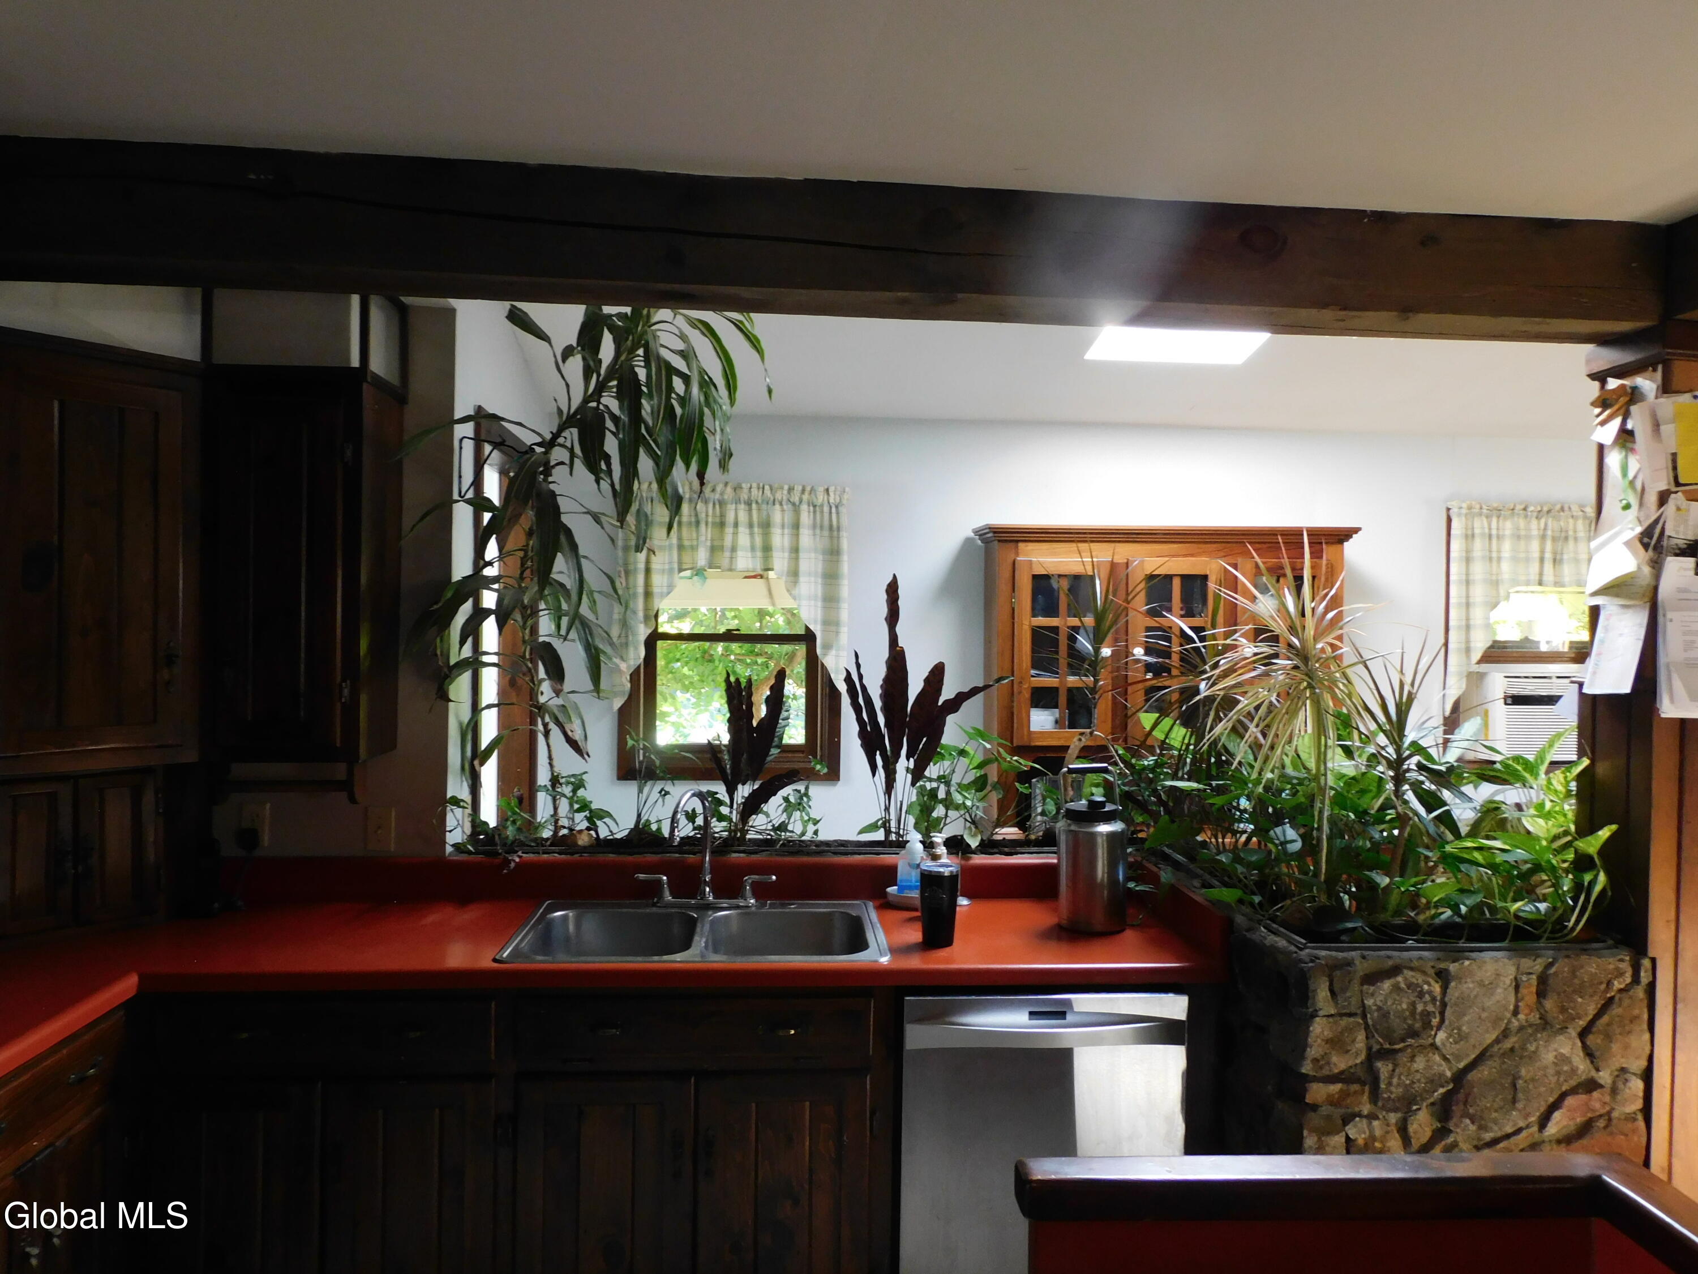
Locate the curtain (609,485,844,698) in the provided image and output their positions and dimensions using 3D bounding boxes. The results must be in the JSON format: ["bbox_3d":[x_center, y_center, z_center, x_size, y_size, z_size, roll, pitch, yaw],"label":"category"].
[{"bbox_3d":[-0.452,-0.186,4.613,0.910,0.825,0.090,1,1,-4],"label":"curtain"}]

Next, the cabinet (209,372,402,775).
[{"bbox_3d":[-1.291,-0.166,2.818,0.347,0.891,0.310,1,1,-4],"label":"cabinet"}]

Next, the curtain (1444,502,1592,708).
[{"bbox_3d":[2.873,-0.125,4.838,0.882,0.837,0.090,1,1,-4],"label":"curtain"}]

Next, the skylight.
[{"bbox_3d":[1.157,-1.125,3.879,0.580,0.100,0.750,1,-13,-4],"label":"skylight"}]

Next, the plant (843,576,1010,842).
[{"bbox_3d":[0.214,0.198,3.224,0.461,0.727,0.400,1,1,-4],"label":"plant"}]

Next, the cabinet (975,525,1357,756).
[{"bbox_3d":[1.233,0.013,4.624,1.425,0.871,0.340,1,1,-4],"label":"cabinet"}]

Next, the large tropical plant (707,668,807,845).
[{"bbox_3d":[-0.248,0.324,3.194,0.269,0.479,0.280,1,1,-4],"label":"large tropical plant"}]

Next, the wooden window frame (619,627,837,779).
[{"bbox_3d":[-0.475,-0.001,4.699,0.883,1.147,0.100,1,1,-4],"label":"wooden window frame"}]

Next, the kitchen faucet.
[{"bbox_3d":[-0.355,0.523,2.888,0.354,0.300,0.220,1,1,-4],"label":"kitchen faucet"}]

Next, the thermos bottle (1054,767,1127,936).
[{"bbox_3d":[0.592,0.500,2.847,0.170,0.394,0.160,1,1,-4],"label":"thermos bottle"}]

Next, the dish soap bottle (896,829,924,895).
[{"bbox_3d":[0.165,0.581,3.024,0.084,0.177,0.060,1,1,-4],"label":"dish soap bottle"}]

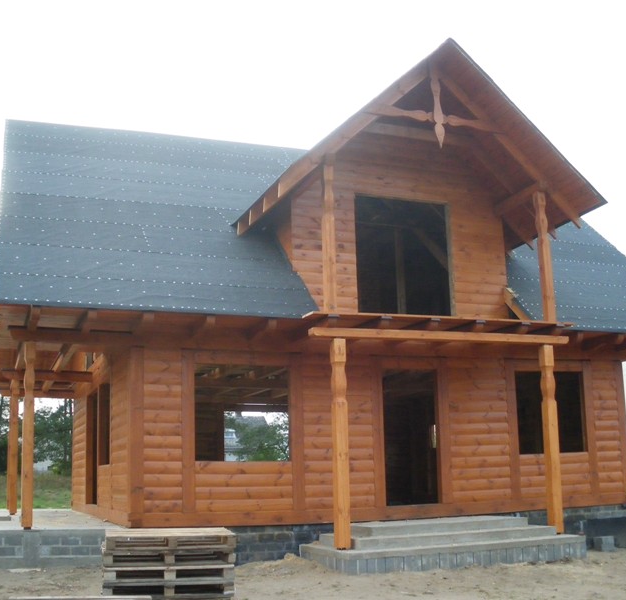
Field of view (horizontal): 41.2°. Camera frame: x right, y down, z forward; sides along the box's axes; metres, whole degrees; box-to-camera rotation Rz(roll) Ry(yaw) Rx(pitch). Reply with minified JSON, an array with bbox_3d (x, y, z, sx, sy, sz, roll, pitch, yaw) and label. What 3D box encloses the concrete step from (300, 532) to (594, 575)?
[{"bbox_3d":[1.858,3.618,11.998,3.750,0.270,1.780,3,-13,-21],"label":"concrete step"}]

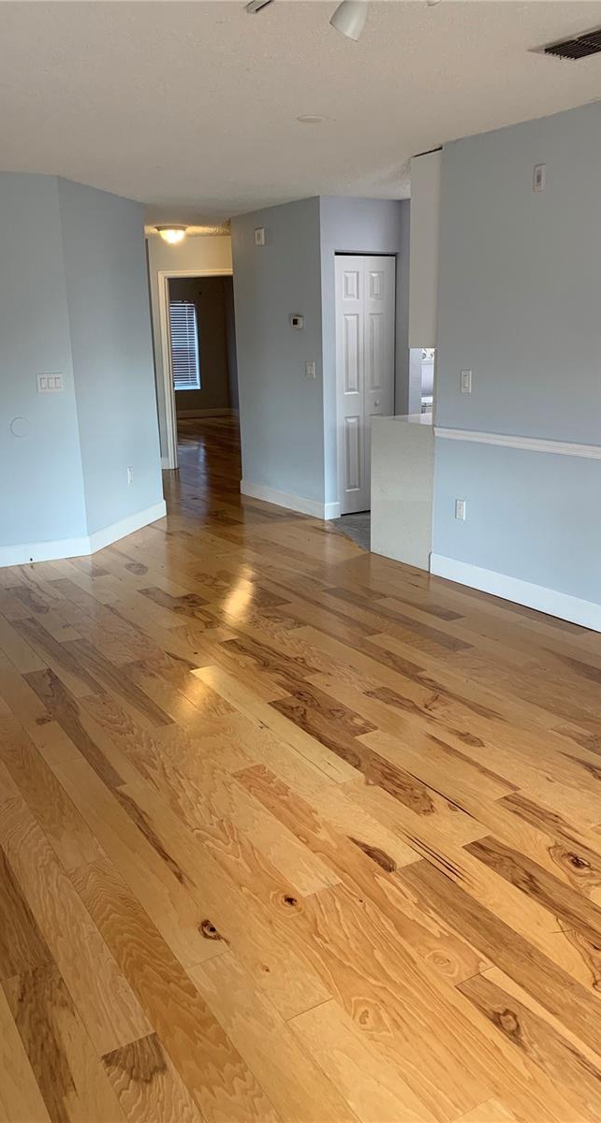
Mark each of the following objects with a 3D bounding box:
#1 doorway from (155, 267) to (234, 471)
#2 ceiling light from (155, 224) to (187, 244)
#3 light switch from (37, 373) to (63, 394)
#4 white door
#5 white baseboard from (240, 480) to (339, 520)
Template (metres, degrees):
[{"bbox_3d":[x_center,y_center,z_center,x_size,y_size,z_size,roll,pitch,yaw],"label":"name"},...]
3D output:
[{"bbox_3d":[-1.105,-2.130,9.454,0.970,2.100,0.130,-11,18,-31],"label":"doorway"},{"bbox_3d":[-1.229,-3.108,8.057,0.325,0.145,0.325,-11,18,-31],"label":"ceiling light"},{"bbox_3d":[-1.639,-1.170,5.538,0.163,0.118,0.012,-9,18,-28],"label":"light switch"},{"bbox_3d":[0.511,-1.408,6.859,0.605,2.060,0.100,-11,18,-31],"label":"white door"},{"bbox_3d":[-0.115,-0.564,7.447,0.150,0.130,1.421,-11,18,-31],"label":"white baseboard"}]

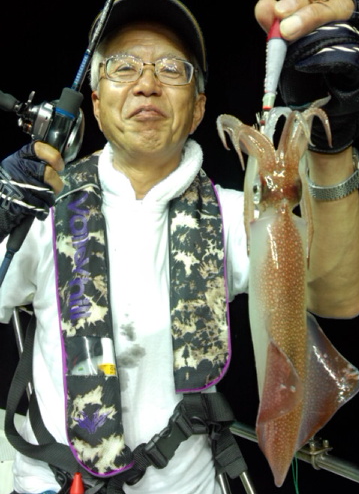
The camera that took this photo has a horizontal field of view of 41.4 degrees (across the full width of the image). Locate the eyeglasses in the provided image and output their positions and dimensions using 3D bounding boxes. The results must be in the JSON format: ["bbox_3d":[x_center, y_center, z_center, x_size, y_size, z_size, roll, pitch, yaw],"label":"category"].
[{"bbox_3d":[-0.048,-0.252,0.757,0.140,0.043,0.140,4,-4,-3],"label":"eyeglasses"}]

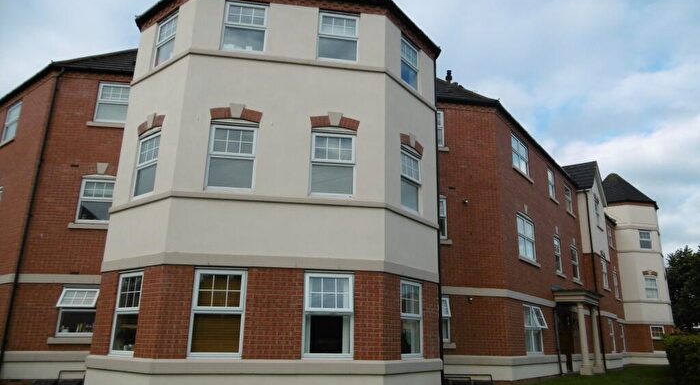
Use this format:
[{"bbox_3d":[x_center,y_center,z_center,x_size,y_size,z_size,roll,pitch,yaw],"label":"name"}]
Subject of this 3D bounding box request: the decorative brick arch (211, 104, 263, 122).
[{"bbox_3d":[-2.145,-1.495,9.192,0.971,0.362,0.100,4,-16,-8],"label":"decorative brick arch"}]

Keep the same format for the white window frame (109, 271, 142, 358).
[{"bbox_3d":[-4.000,2.171,8.733,0.885,1.463,0.100,-12,-21,37],"label":"white window frame"}]

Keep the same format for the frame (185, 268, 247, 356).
[{"bbox_3d":[-2.258,2.053,8.332,0.896,1.458,0.120,3,-17,-7],"label":"frame"}]

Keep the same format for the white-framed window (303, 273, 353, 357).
[{"bbox_3d":[-0.380,2.140,8.509,0.883,1.454,0.120,4,-16,-8],"label":"white-framed window"}]

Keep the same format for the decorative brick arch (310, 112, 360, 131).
[{"bbox_3d":[-0.294,-1.375,9.464,0.975,0.367,0.100,4,-16,-8],"label":"decorative brick arch"}]

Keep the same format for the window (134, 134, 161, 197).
[{"bbox_3d":[-3.954,-0.518,9.577,0.850,1.284,0.100,-12,-20,37],"label":"window"}]

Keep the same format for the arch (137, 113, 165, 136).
[{"bbox_3d":[-3.949,-1.387,9.744,1.039,0.401,0.100,-12,-20,37],"label":"arch"}]

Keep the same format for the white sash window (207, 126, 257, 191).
[{"bbox_3d":[-2.186,-0.638,9.017,0.865,1.267,0.100,3,-17,-8],"label":"white sash window"}]

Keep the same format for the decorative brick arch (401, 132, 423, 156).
[{"bbox_3d":[1.325,-1.075,10.425,0.100,0.379,0.966,-11,-21,36],"label":"decorative brick arch"}]

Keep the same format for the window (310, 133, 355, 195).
[{"bbox_3d":[-0.312,-0.529,9.281,0.875,1.277,0.100,3,-17,-8],"label":"window"}]

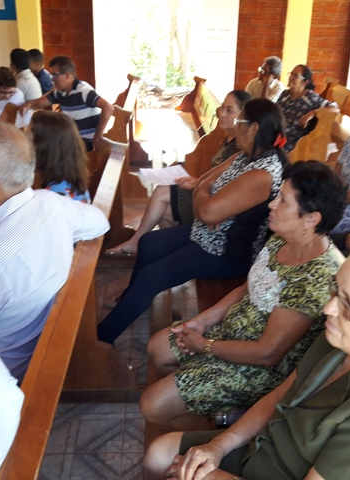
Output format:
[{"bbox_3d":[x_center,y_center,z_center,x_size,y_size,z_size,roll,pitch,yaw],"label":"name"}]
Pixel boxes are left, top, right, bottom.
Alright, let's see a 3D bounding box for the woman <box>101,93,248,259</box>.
[{"bbox_3d":[0.022,-0.237,3.005,0.860,1.230,0.480,-2,22,-8],"label":"woman"}]

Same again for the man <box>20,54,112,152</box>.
[{"bbox_3d":[-0.872,-0.788,4.355,0.820,1.370,0.560,-6,23,-15],"label":"man"}]

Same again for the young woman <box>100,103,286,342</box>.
[{"bbox_3d":[0.045,-0.023,2.589,0.950,1.310,0.500,-2,22,-4],"label":"young woman"}]

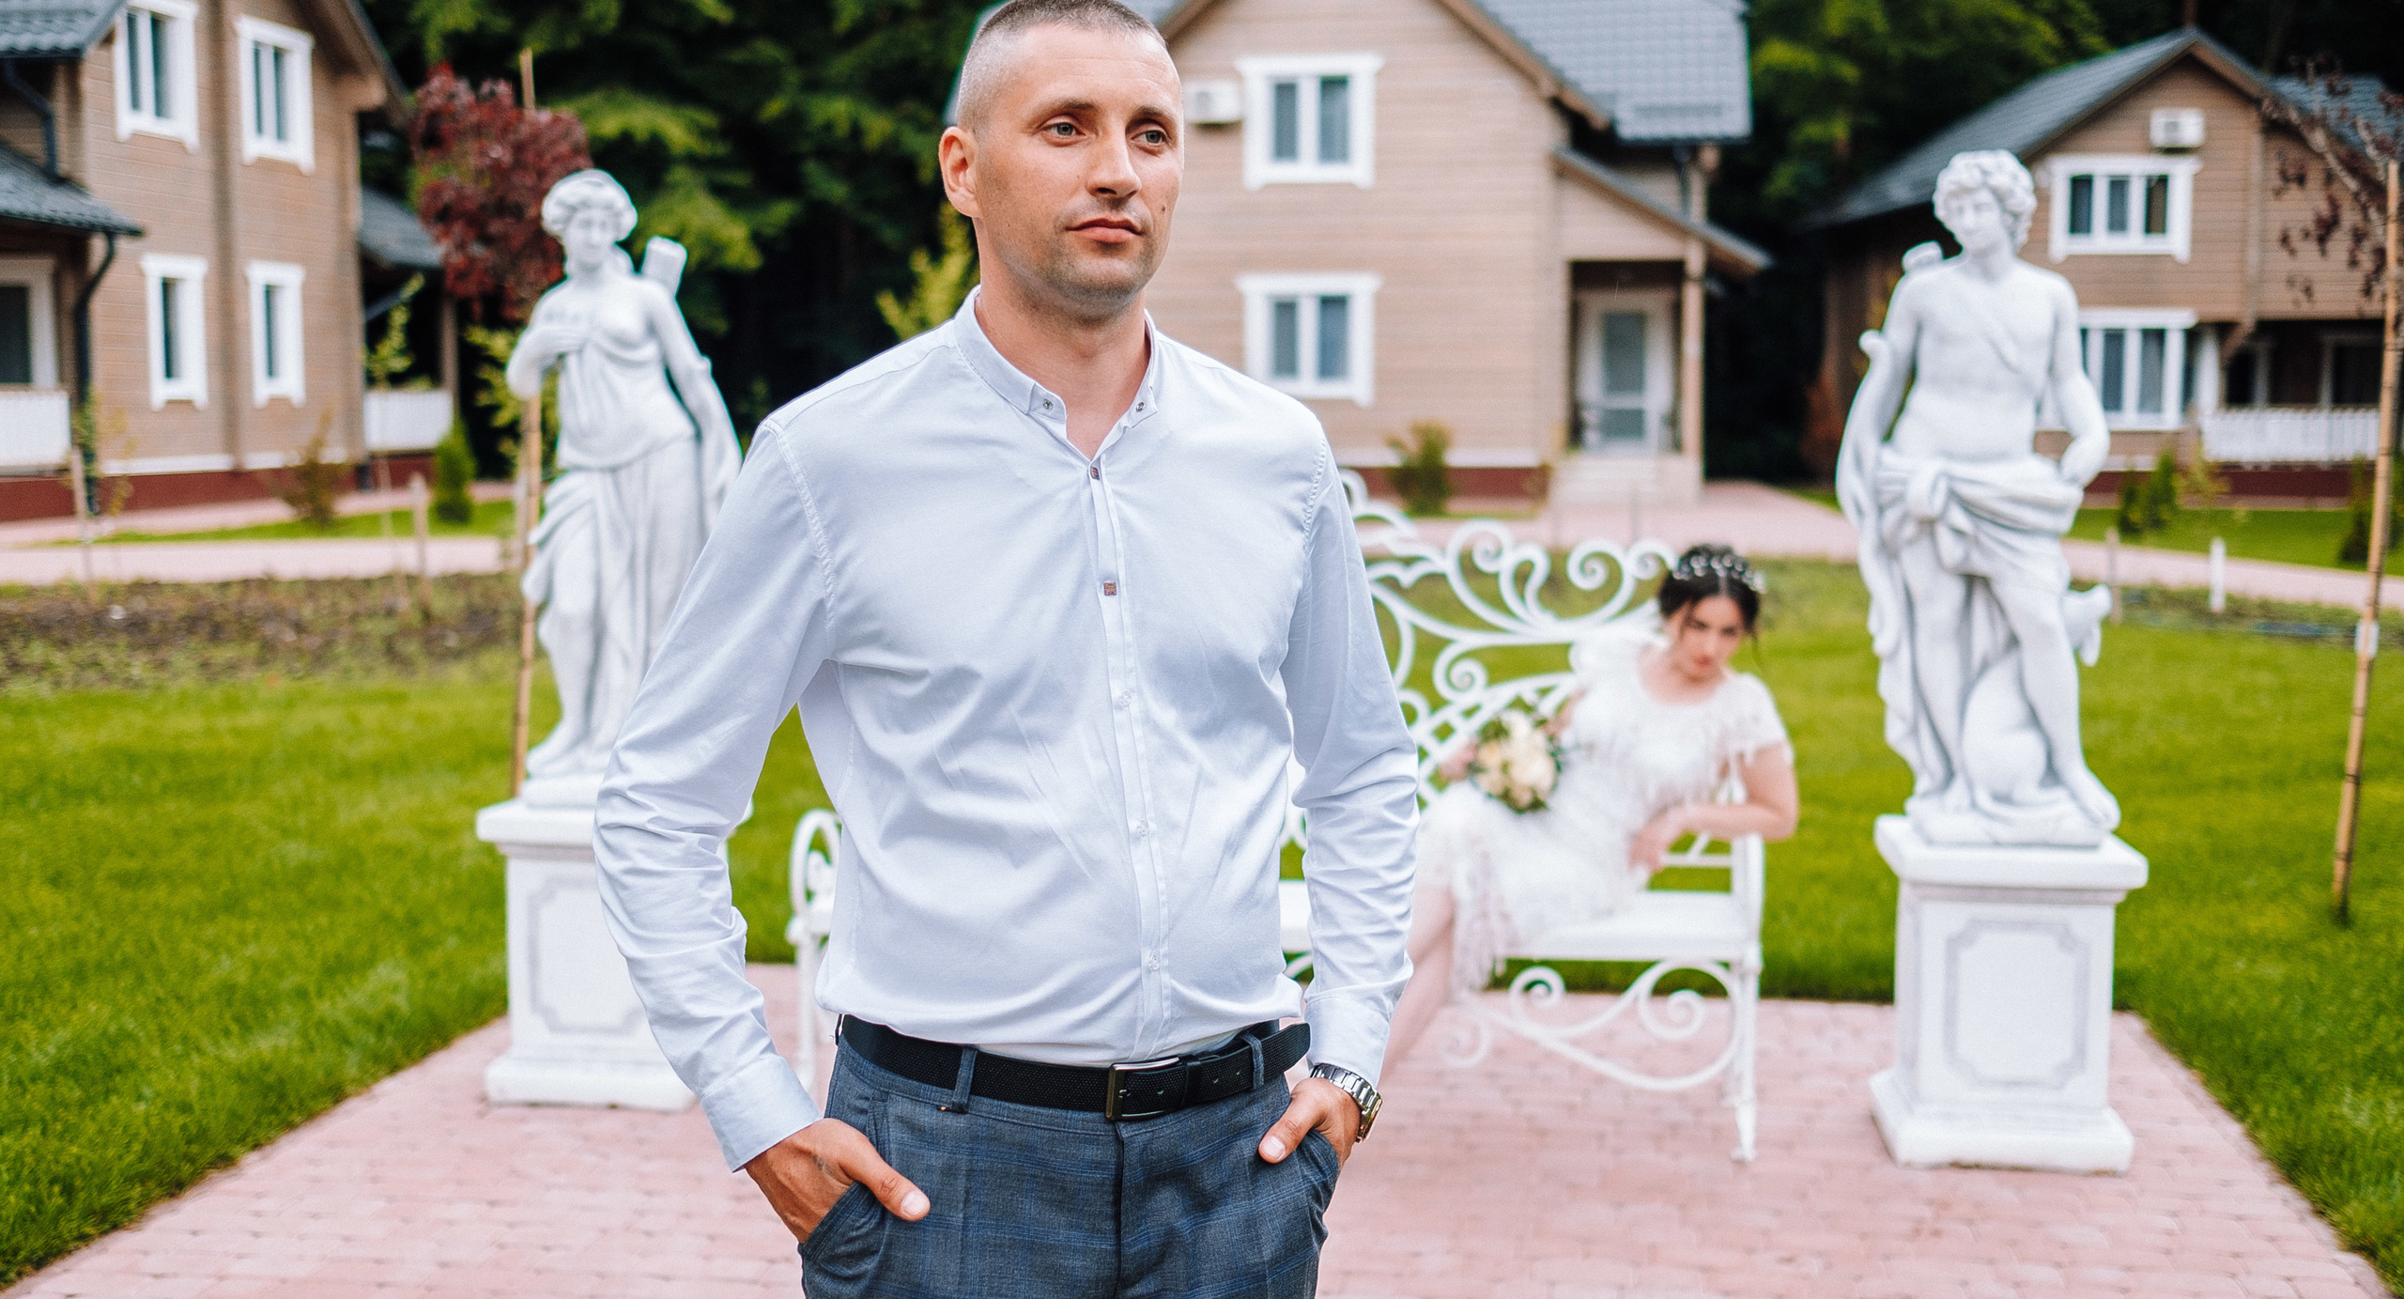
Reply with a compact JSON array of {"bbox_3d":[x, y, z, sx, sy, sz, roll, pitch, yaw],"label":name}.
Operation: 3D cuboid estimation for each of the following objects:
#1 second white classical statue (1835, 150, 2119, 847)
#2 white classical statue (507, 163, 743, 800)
[{"bbox_3d":[1.565,-0.312,4.723,0.560,1.370,0.410,1,6,13],"label":"second white classical statue"},{"bbox_3d":[-1.262,-0.357,5.131,0.480,1.370,0.390,1,6,6],"label":"white classical statue"}]

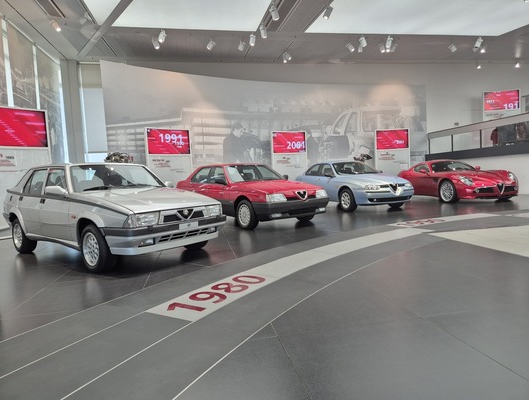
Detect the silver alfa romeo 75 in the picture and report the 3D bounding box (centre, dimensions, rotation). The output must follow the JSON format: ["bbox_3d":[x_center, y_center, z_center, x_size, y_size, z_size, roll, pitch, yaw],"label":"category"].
[{"bbox_3d":[-2.546,0.124,5.491,4.330,1.350,1.660,0,4,40],"label":"silver alfa romeo 75"}]

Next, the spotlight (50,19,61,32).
[{"bbox_3d":[-5.553,-4.653,9.460,0.260,0.370,0.220,0,5,41],"label":"spotlight"}]

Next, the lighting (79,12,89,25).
[{"bbox_3d":[-4.664,-4.677,9.127,0.220,0.360,0.260,-1,4,27],"label":"lighting"}]

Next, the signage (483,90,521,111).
[{"bbox_3d":[9.665,-4.017,14.443,1.400,0.790,0.080,-3,3,3],"label":"signage"}]

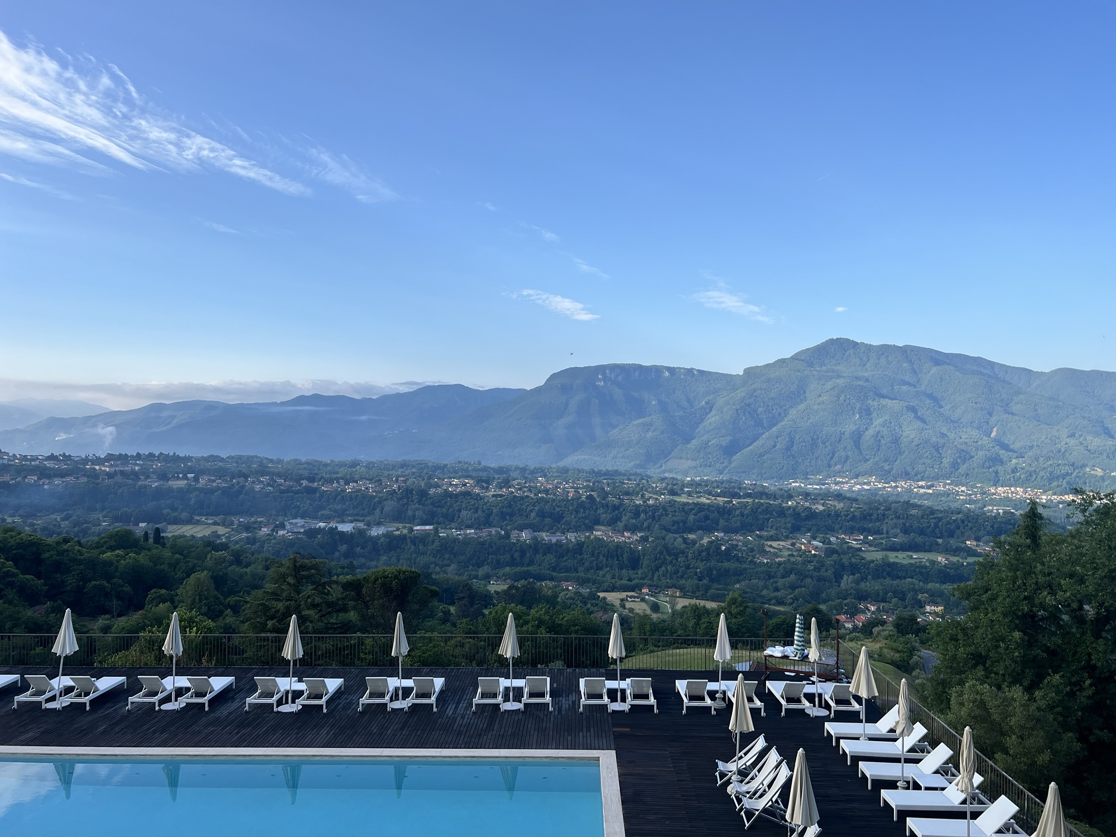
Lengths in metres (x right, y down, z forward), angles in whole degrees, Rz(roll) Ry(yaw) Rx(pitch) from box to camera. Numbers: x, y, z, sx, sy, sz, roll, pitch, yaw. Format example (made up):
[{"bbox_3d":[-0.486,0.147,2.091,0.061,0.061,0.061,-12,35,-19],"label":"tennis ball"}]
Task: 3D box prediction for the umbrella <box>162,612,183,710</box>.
[{"bbox_3d":[-10.237,6.433,22.393,0.590,2.510,0.590,0,-1,1],"label":"umbrella"}]

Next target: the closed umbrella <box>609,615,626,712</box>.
[{"bbox_3d":[1.597,6.416,22.270,0.560,2.480,0.560,-2,-1,1],"label":"closed umbrella"}]

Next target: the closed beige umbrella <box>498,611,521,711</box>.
[{"bbox_3d":[-1.237,6.418,22.300,0.590,2.490,0.590,0,-1,1],"label":"closed beige umbrella"}]

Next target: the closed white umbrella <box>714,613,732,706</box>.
[{"bbox_3d":[4.335,6.404,22.220,0.490,2.490,0.490,2,-1,1],"label":"closed white umbrella"}]

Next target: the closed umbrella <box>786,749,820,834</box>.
[{"bbox_3d":[3.654,6.224,12.777,0.530,2.390,0.530,3,-1,1],"label":"closed umbrella"}]

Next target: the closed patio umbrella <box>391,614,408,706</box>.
[{"bbox_3d":[-4.213,6.427,22.455,0.570,2.490,0.570,-1,-1,1],"label":"closed patio umbrella"}]

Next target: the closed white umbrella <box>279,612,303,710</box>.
[{"bbox_3d":[-7.053,6.446,22.259,0.590,2.460,0.590,2,-1,1],"label":"closed white umbrella"}]

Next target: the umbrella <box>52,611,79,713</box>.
[{"bbox_3d":[-13.273,6.402,22.492,0.700,2.600,0.700,6,-1,1],"label":"umbrella"}]

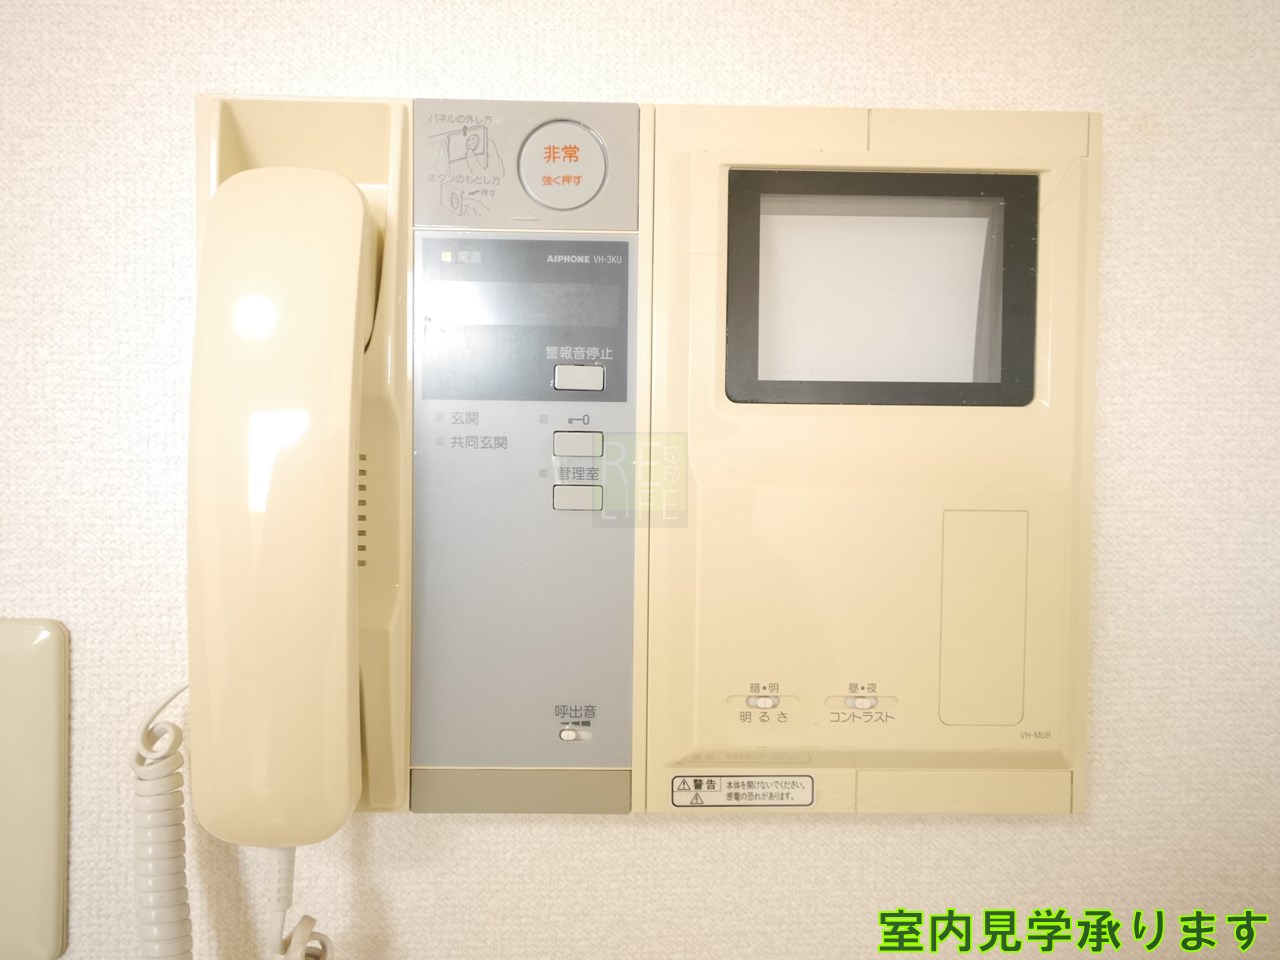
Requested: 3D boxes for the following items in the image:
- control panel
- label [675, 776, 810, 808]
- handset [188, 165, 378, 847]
[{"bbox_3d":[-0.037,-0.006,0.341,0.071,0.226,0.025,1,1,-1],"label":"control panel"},{"bbox_3d":[0.033,0.101,0.338,0.047,0.011,0.001,0,2,-2],"label":"label"},{"bbox_3d":[-0.107,0.006,0.319,0.047,0.203,0.048,0,-1,-2],"label":"handset"}]

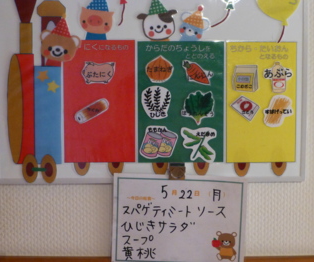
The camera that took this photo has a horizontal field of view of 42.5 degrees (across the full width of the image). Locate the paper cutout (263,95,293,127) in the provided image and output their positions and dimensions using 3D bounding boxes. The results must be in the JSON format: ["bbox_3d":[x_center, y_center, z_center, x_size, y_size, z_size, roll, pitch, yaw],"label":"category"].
[{"bbox_3d":[0.262,-0.042,0.867,0.065,0.069,0.005,0,3,-2],"label":"paper cutout"}]

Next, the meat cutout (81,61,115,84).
[{"bbox_3d":[-0.122,-0.122,0.850,0.073,0.048,0.005,0,3,-2],"label":"meat cutout"}]

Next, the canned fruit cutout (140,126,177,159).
[{"bbox_3d":[0.005,0.025,0.861,0.082,0.071,0.005,0,3,-2],"label":"canned fruit cutout"}]

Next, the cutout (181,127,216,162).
[{"bbox_3d":[0.090,0.030,0.865,0.076,0.076,0.005,0,3,-2],"label":"cutout"}]

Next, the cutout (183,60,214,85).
[{"bbox_3d":[0.088,-0.123,0.858,0.066,0.053,0.005,0,3,-2],"label":"cutout"}]

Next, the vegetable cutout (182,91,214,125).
[{"bbox_3d":[0.088,-0.049,0.861,0.071,0.074,0.005,0,3,-2],"label":"vegetable cutout"}]

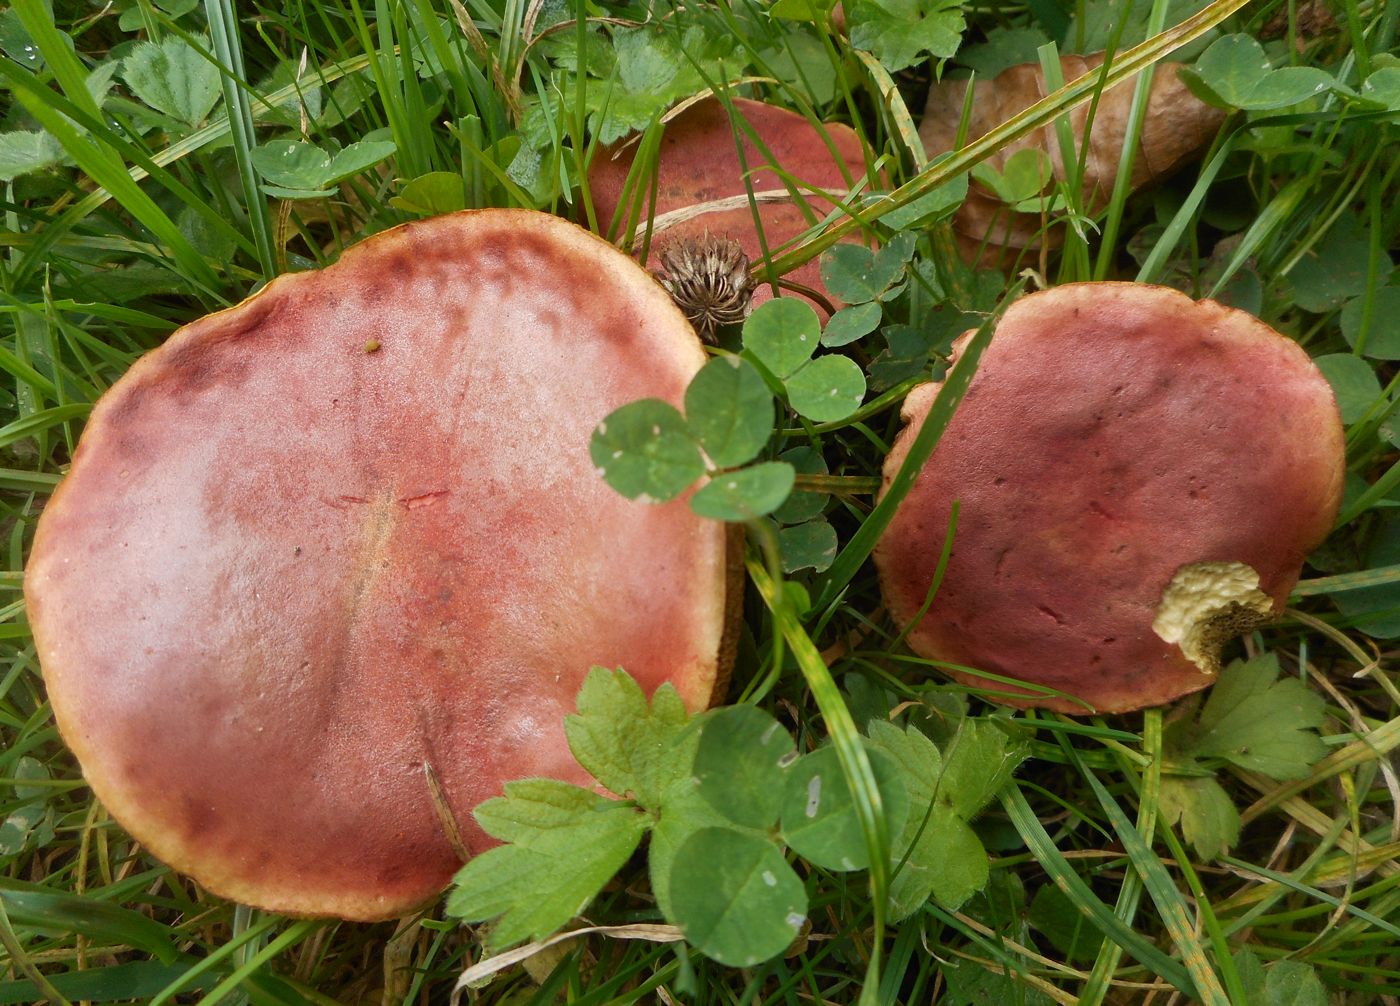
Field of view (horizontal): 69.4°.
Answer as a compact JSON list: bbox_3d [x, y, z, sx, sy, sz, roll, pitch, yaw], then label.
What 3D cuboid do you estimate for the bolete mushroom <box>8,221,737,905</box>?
[{"bbox_3d":[-0.051,0.003,0.159,0.113,0.032,0.117,0,72,2],"label":"bolete mushroom"}]

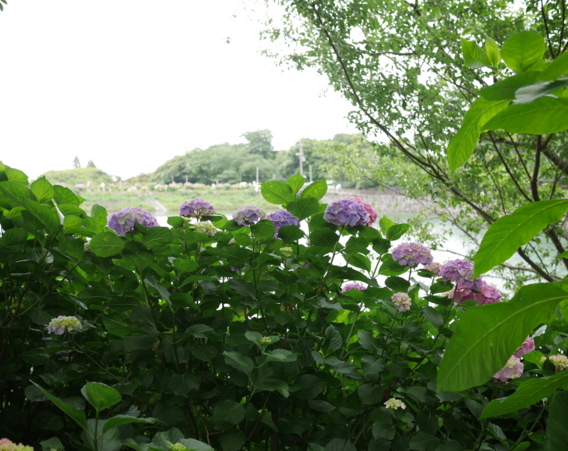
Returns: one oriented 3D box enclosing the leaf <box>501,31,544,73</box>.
[{"bbox_3d":[0.396,-0.288,1.150,0.075,0.070,0.035,1,4,19],"label":"leaf"}]

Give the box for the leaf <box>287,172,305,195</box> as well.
[{"bbox_3d":[0.039,-0.134,2.260,0.062,0.072,0.045,0,3,0],"label":"leaf"}]

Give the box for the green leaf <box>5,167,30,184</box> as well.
[{"bbox_3d":[-0.885,-0.161,2.300,0.083,0.063,0.060,0,3,0],"label":"green leaf"}]

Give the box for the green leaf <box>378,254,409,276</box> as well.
[{"bbox_3d":[0.365,0.133,2.300,0.101,0.073,0.060,-1,3,-10],"label":"green leaf"}]

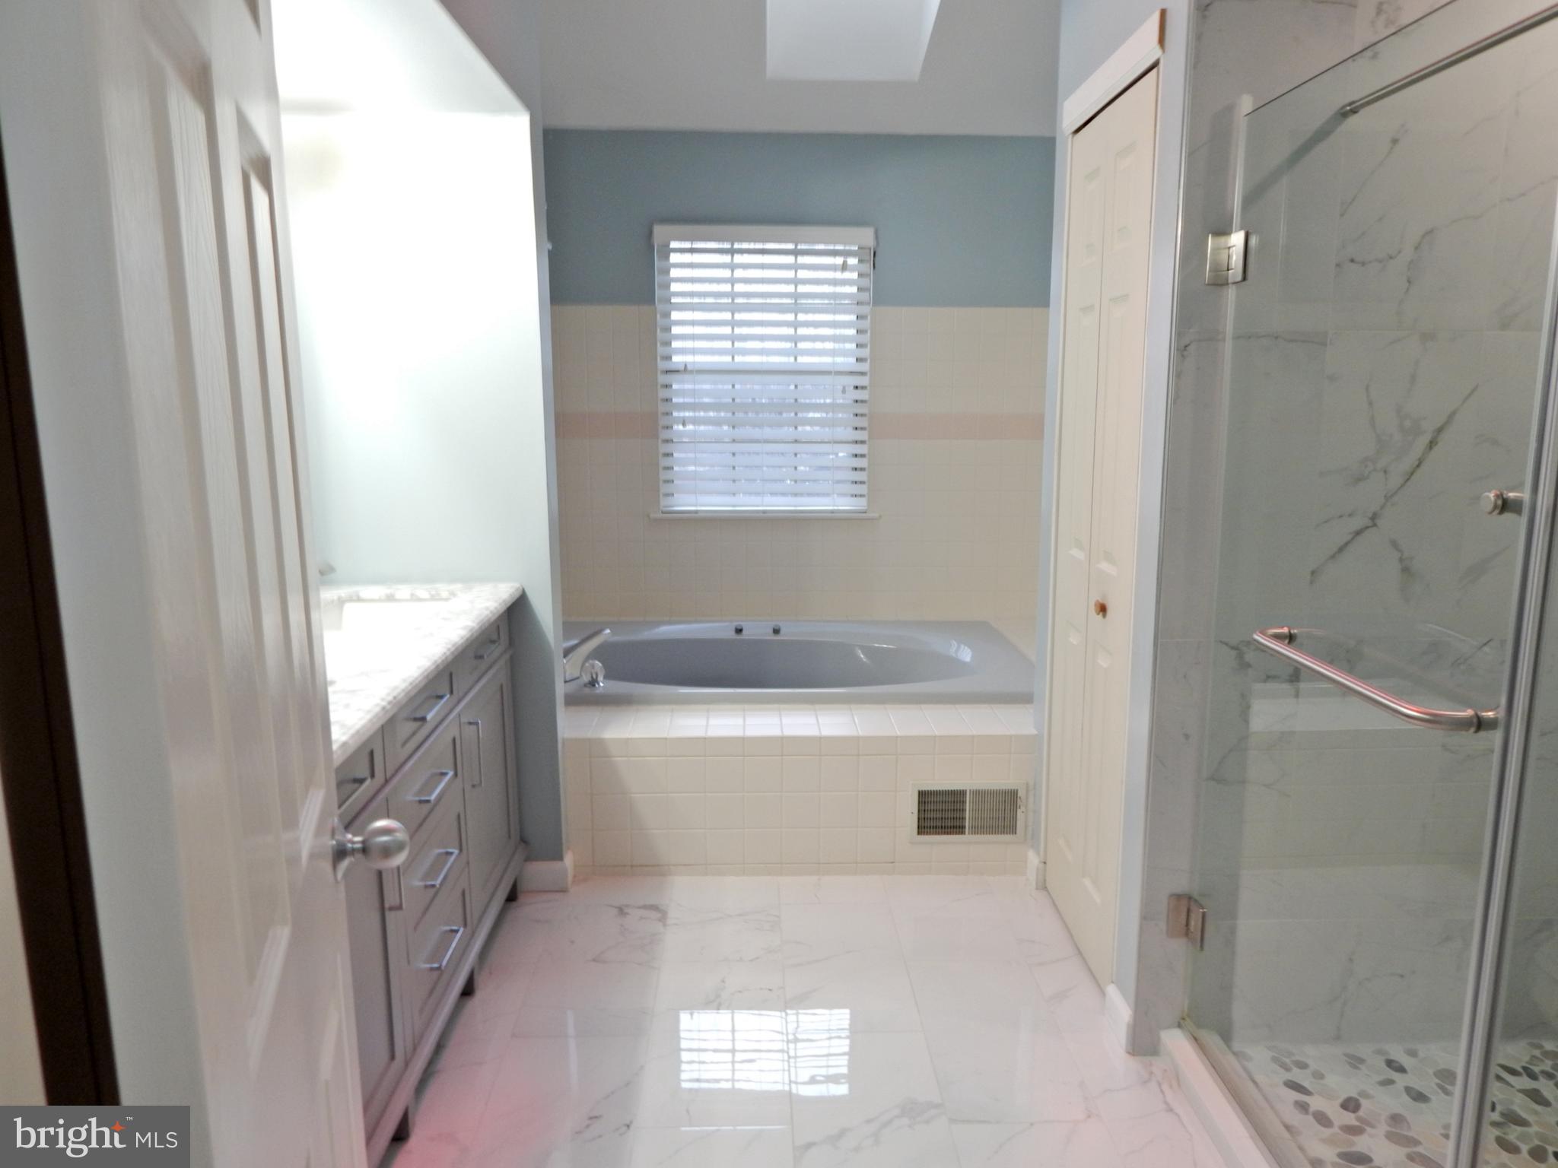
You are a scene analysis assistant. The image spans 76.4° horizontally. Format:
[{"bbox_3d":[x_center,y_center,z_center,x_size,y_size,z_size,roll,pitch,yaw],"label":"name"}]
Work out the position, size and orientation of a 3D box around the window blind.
[{"bbox_3d":[-0.057,-0.875,4.122,0.898,1.168,0.070,0,11,-1],"label":"window blind"}]

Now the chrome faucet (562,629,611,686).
[{"bbox_3d":[-0.699,0.242,3.324,0.200,0.150,0.240,-8,14,-37],"label":"chrome faucet"}]

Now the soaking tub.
[{"bbox_3d":[-0.035,0.478,3.705,1.873,0.460,1.030,0,11,-1],"label":"soaking tub"}]

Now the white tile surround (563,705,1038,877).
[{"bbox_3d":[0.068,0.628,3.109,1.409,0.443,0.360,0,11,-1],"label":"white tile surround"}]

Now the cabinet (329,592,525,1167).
[{"bbox_3d":[-0.998,0.608,2.083,0.540,0.868,1.464,0,11,-1],"label":"cabinet"}]

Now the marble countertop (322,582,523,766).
[{"bbox_3d":[-0.975,0.164,1.999,0.570,0.034,1.486,0,11,-1],"label":"marble countertop"}]

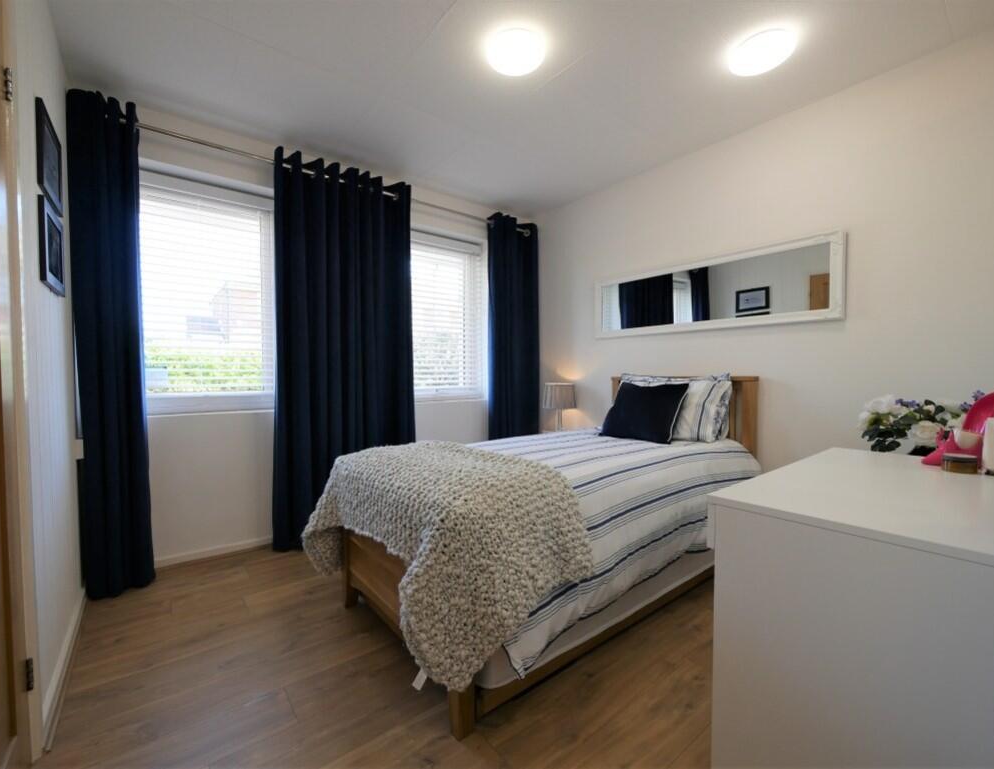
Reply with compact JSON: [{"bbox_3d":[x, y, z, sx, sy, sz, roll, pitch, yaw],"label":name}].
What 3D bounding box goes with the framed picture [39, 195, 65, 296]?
[{"bbox_3d":[-1.564,-0.469,1.458,0.021,0.277,0.380,-2,2,-40],"label":"framed picture"}]

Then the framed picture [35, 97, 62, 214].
[{"bbox_3d":[-1.589,-0.782,1.477,0.021,0.278,0.380,-2,2,-40],"label":"framed picture"}]

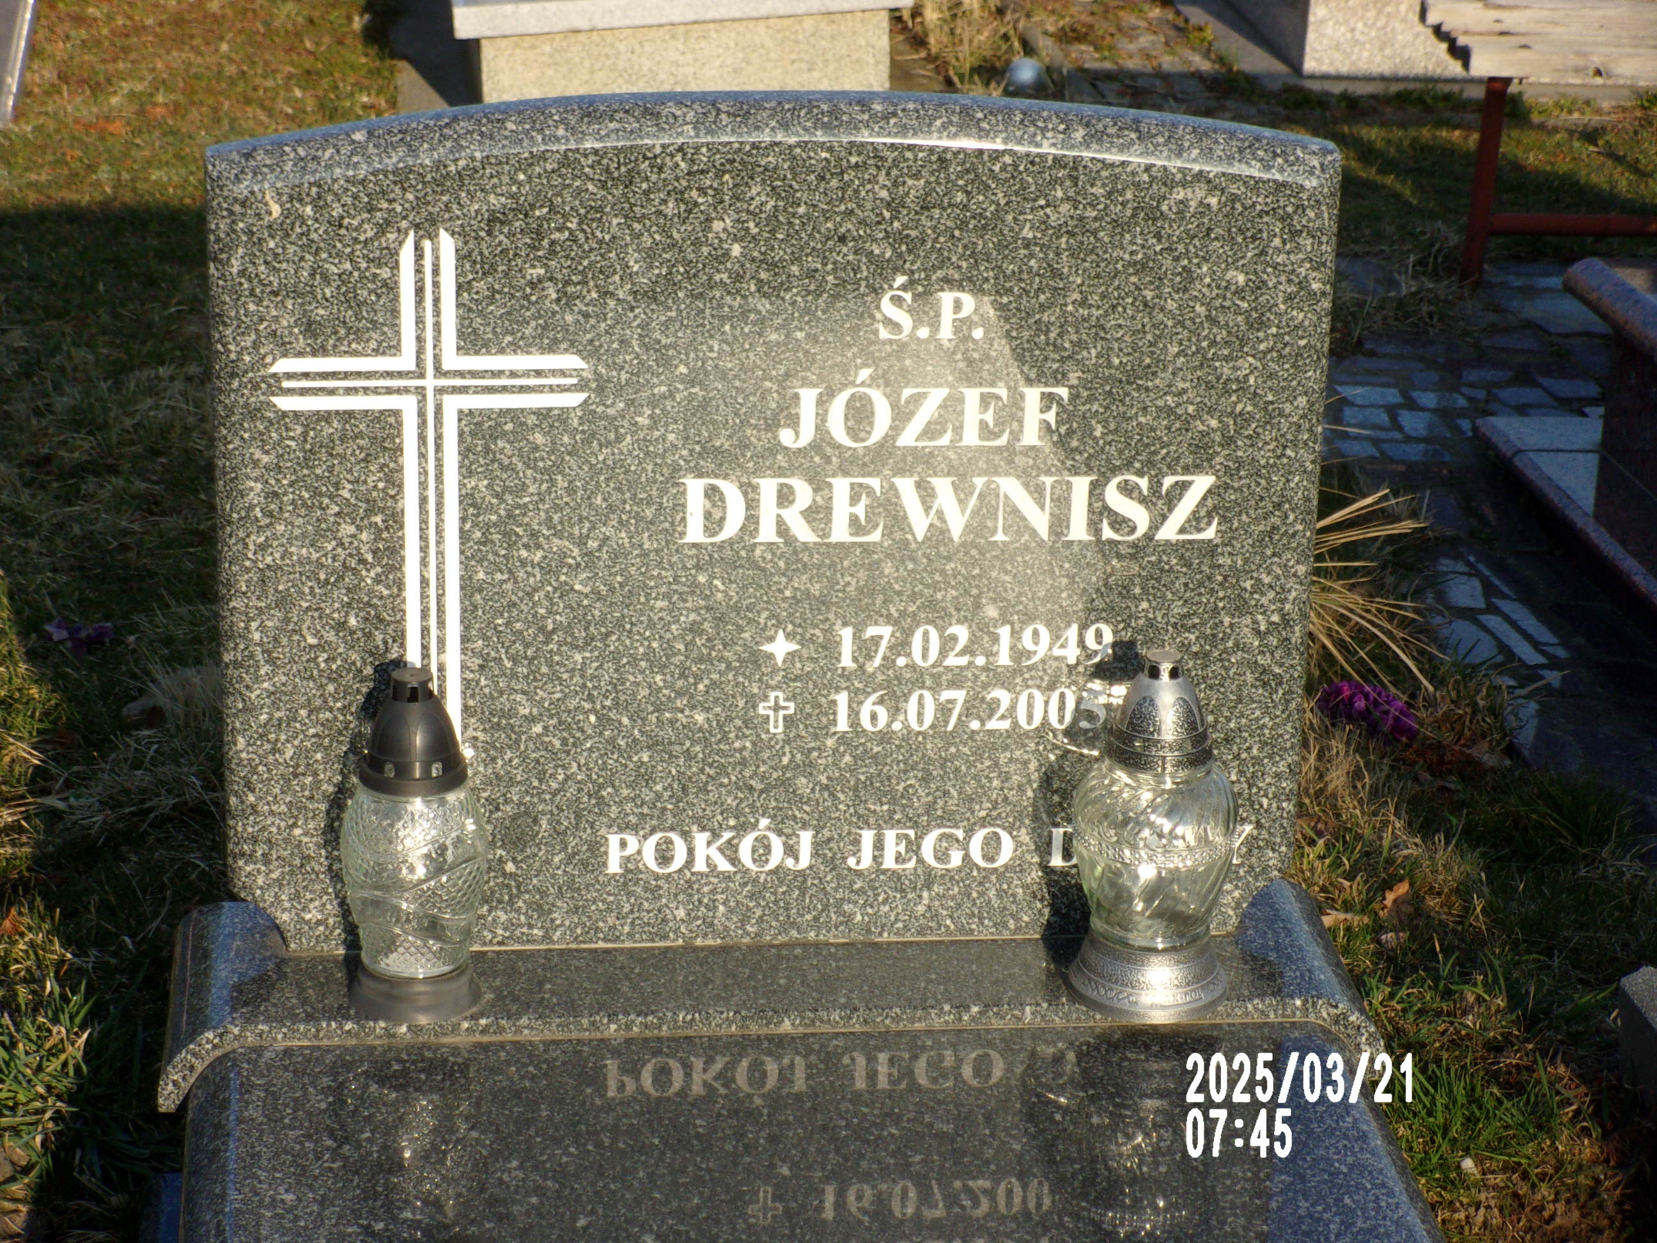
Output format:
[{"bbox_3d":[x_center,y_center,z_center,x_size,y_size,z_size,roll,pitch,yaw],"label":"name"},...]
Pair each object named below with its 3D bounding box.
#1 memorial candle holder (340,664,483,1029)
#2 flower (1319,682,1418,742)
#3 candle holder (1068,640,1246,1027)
[{"bbox_3d":[-0.286,0.149,3.137,0.102,0.241,0.102,1,21,0],"label":"memorial candle holder"},{"bbox_3d":[0.488,0.082,4.120,0.093,0.045,0.062,1,21,0],"label":"flower"},{"bbox_3d":[0.229,0.141,3.165,0.114,0.250,0.114,1,21,0],"label":"candle holder"}]

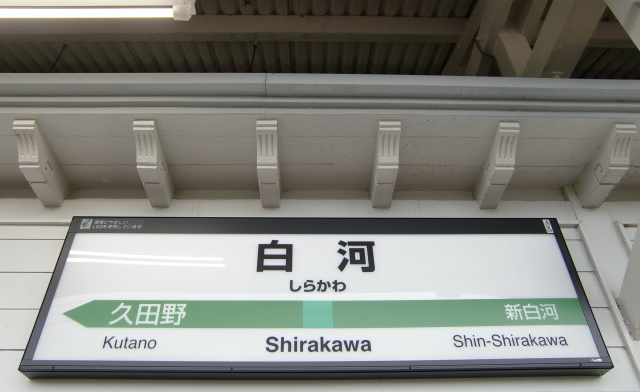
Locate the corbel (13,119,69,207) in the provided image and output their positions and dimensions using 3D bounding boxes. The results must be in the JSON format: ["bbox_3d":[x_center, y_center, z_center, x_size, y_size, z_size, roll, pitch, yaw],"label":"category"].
[{"bbox_3d":[-1.105,-0.117,2.044,0.074,0.103,0.389,0,-40,-1],"label":"corbel"}]

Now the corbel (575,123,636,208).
[{"bbox_3d":[1.169,-0.110,2.102,0.074,0.103,0.389,0,-40,-1],"label":"corbel"}]

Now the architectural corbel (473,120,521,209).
[{"bbox_3d":[0.720,-0.111,2.091,0.074,0.103,0.389,0,-40,-1],"label":"architectural corbel"}]

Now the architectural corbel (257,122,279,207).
[{"bbox_3d":[-0.202,-0.114,2.067,0.074,0.103,0.389,0,-40,-1],"label":"architectural corbel"}]

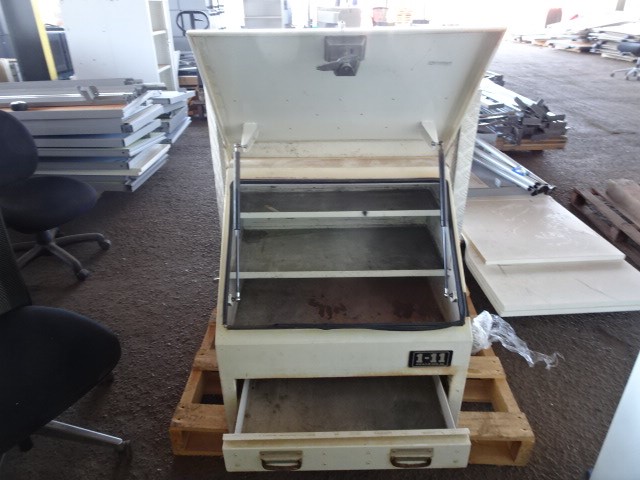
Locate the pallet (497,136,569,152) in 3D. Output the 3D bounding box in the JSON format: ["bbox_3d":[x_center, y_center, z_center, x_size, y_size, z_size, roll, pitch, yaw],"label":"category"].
[{"bbox_3d":[2.105,-1.194,4.882,0.690,0.125,1.000,-2,28,-2],"label":"pallet"}]

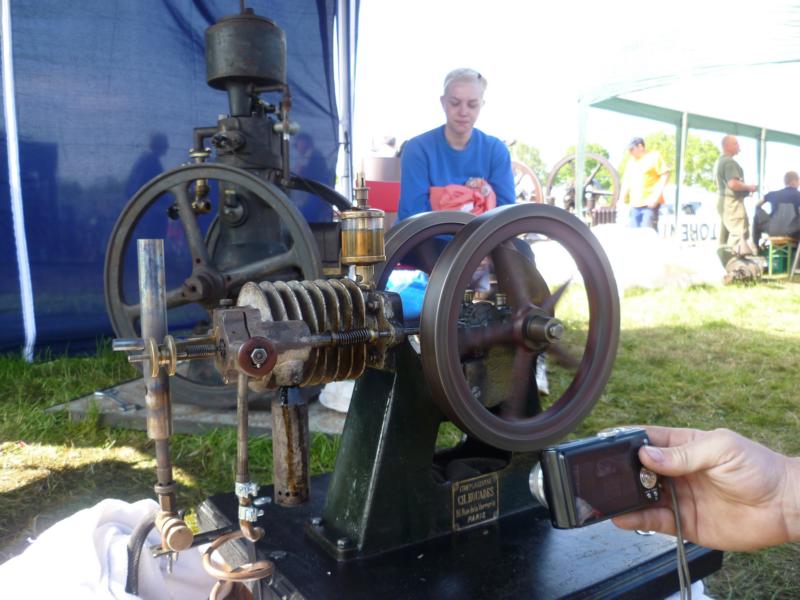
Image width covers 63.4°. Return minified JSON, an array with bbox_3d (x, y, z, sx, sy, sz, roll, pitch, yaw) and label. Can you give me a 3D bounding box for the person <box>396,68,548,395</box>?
[{"bbox_3d":[0.268,-0.259,2.316,0.520,1.150,0.680,-1,6,-2],"label":"person"}]

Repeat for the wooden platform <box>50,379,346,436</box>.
[{"bbox_3d":[-0.443,0.324,2.116,1.036,0.060,0.720,1,6,12],"label":"wooden platform"}]

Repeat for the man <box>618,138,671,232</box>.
[{"bbox_3d":[3.093,-1.178,8.174,0.550,1.750,0.420,3,7,30],"label":"man"}]

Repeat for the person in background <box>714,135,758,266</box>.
[{"bbox_3d":[4.143,-1.159,7.976,0.500,1.740,0.500,2,6,21],"label":"person in background"}]

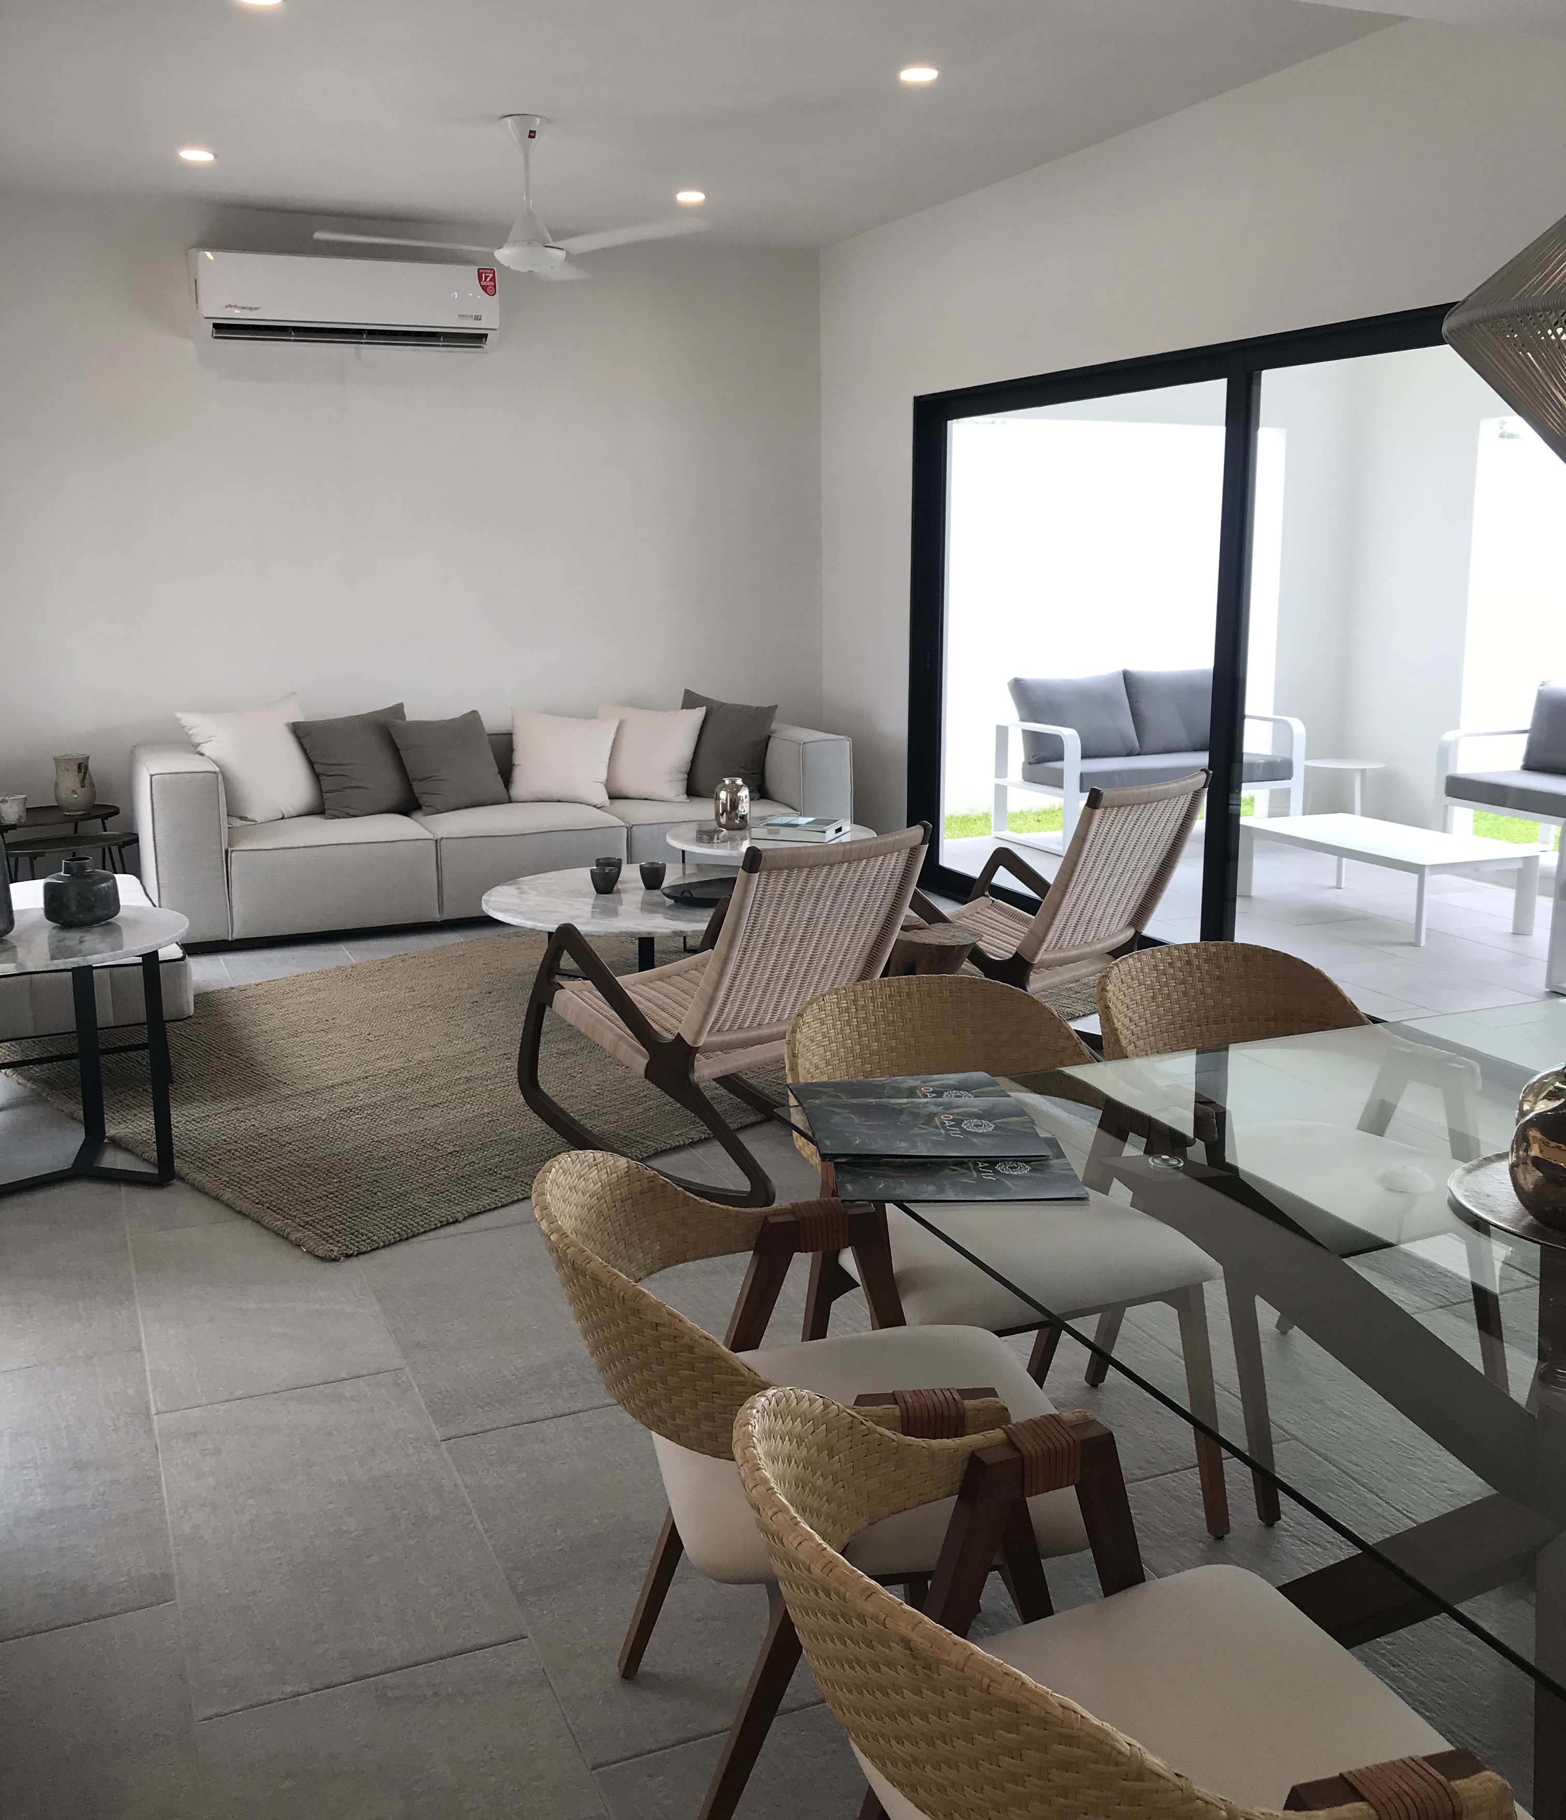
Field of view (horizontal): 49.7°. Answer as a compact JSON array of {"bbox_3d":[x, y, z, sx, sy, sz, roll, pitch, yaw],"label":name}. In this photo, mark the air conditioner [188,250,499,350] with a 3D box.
[{"bbox_3d":[-1.859,-2.578,7.212,1.235,0.339,0.253,-6,13,-23],"label":"air conditioner"}]

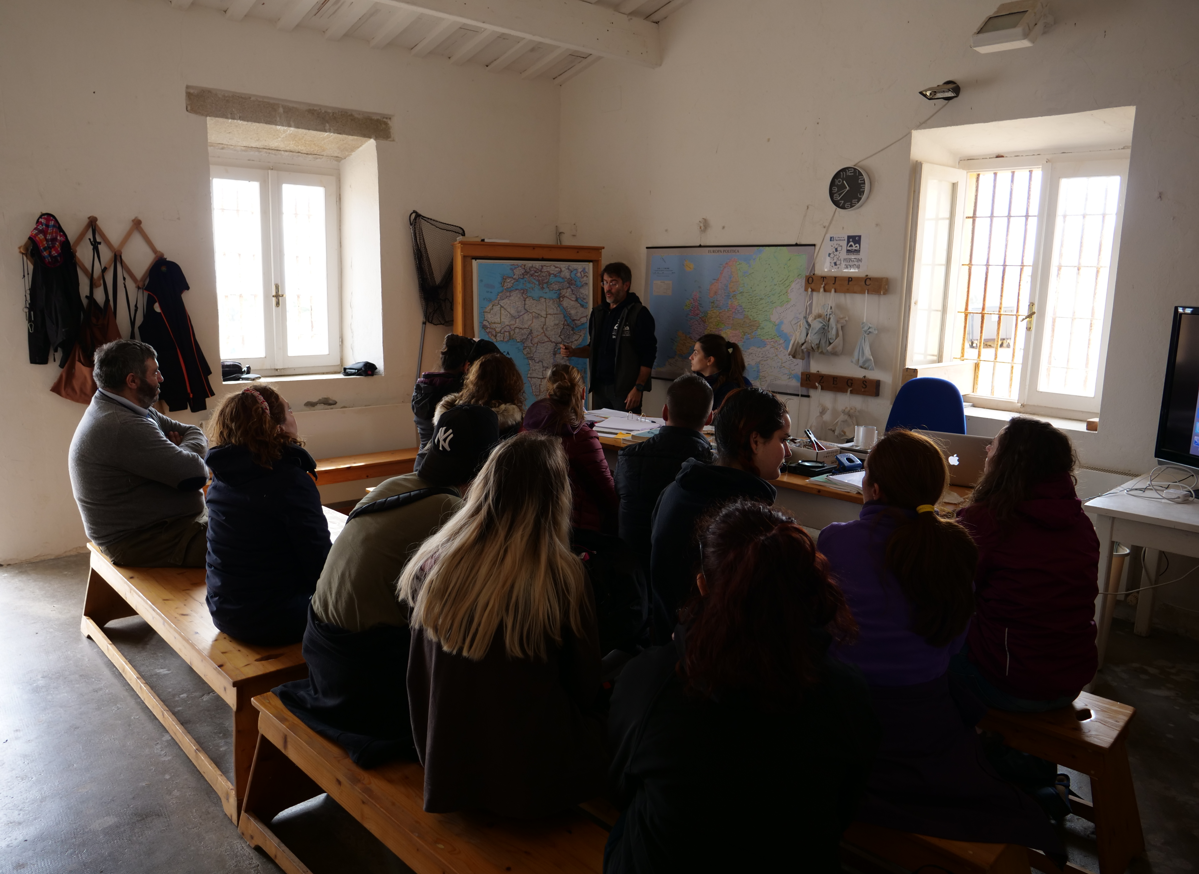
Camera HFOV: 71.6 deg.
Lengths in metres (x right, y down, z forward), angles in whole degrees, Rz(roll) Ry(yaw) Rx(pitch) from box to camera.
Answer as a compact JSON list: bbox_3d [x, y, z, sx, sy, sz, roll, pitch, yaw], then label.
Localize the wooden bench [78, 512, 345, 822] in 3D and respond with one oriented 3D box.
[{"bbox_3d":[-1.582,0.815,3.283,0.383,0.432,1.807,-8,14,-43],"label":"wooden bench"}]

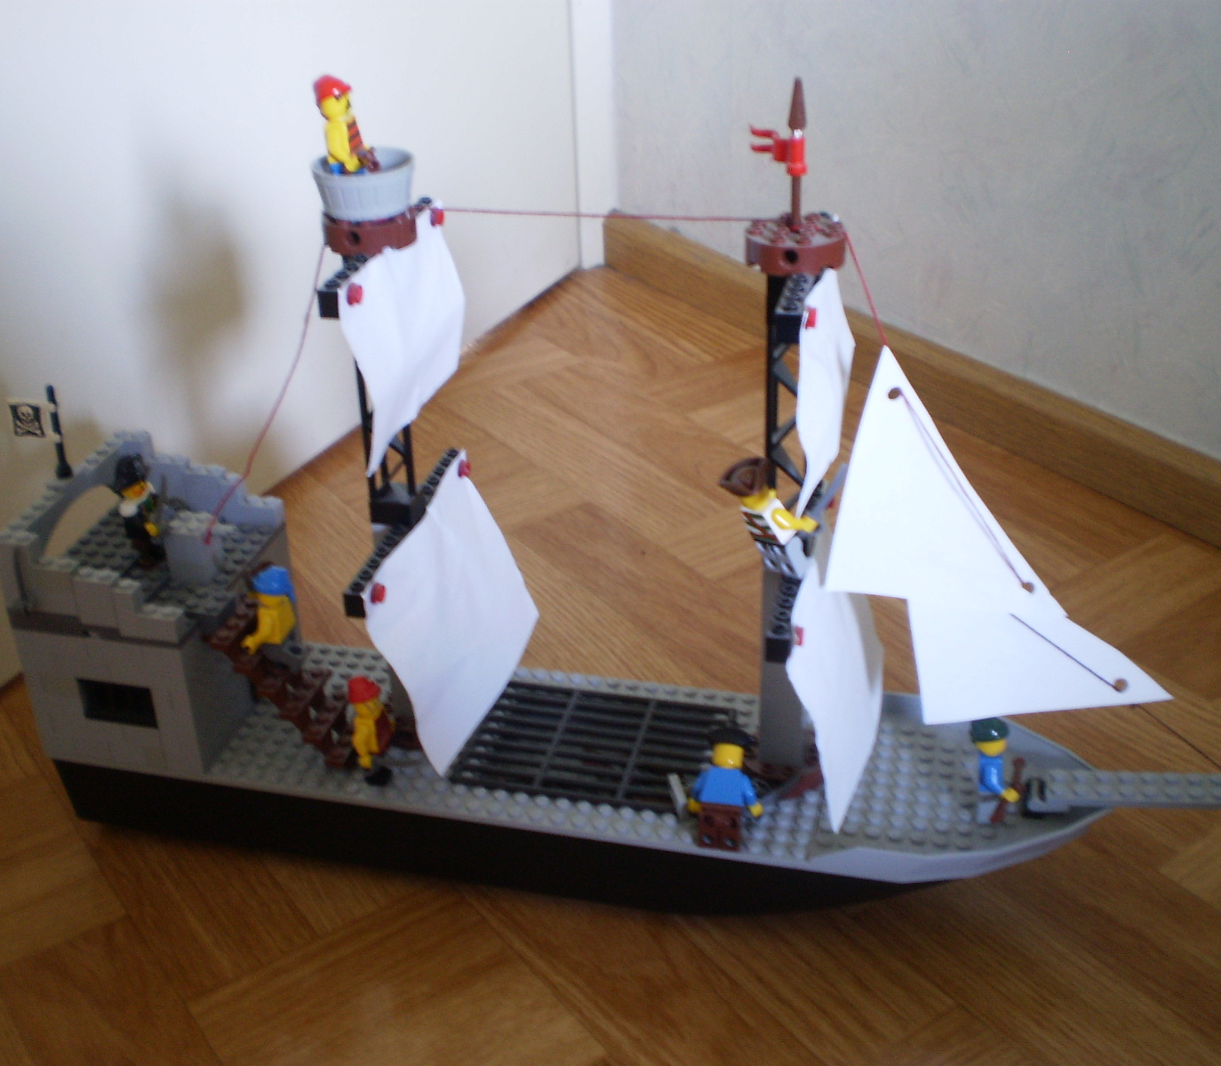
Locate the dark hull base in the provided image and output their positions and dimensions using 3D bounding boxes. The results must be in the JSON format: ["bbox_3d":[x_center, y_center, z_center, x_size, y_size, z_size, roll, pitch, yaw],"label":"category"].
[{"bbox_3d":[-0.022,0.103,0.590,0.383,0.041,0.096,6,29,13],"label":"dark hull base"}]

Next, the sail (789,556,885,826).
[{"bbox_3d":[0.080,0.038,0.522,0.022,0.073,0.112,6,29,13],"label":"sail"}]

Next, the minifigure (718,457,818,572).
[{"bbox_3d":[0.053,-0.006,0.494,0.018,0.044,0.025,-41,25,-22],"label":"minifigure"}]

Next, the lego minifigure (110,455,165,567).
[{"bbox_3d":[-0.181,-0.008,0.570,0.017,0.045,0.025,6,29,13],"label":"lego minifigure"}]

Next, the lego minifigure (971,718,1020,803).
[{"bbox_3d":[0.139,0.083,0.529,0.017,0.042,0.025,6,29,13],"label":"lego minifigure"}]

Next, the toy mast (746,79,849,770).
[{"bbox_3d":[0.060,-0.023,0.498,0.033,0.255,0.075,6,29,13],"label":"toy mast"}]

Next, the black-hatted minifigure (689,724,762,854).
[{"bbox_3d":[0.040,0.090,0.517,0.026,0.044,0.016,6,29,13],"label":"black-hatted minifigure"}]

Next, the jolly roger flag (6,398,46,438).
[{"bbox_3d":[-0.216,-0.042,0.554,0.019,0.017,0.003,6,29,13],"label":"jolly roger flag"}]

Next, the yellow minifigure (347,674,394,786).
[{"bbox_3d":[-0.089,0.073,0.554,0.016,0.043,0.025,12,31,23],"label":"yellow minifigure"}]

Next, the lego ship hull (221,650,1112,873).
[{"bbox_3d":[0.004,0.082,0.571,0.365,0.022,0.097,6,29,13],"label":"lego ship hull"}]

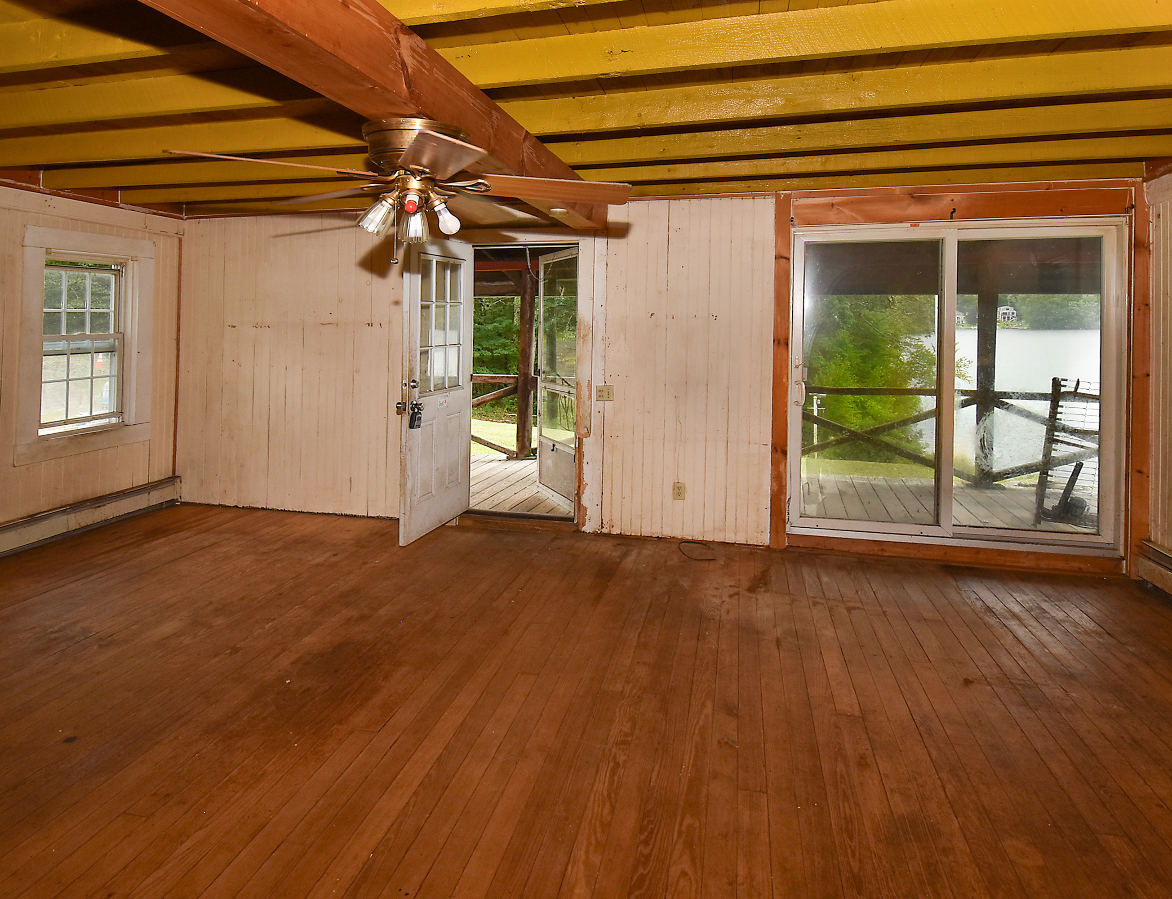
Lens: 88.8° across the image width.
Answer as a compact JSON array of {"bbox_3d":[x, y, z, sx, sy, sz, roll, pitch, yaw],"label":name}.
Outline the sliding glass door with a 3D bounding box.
[{"bbox_3d":[2.305,-0.417,3.807,1.920,2.050,0.110,3,7,12],"label":"sliding glass door"}]

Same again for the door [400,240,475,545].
[{"bbox_3d":[-1.019,-0.457,4.160,0.050,2.000,0.770,4,7,21],"label":"door"}]

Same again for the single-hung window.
[{"bbox_3d":[-3.674,-0.769,4.412,0.100,1.250,0.670,3,7,12],"label":"single-hung window"}]

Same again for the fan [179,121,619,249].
[{"bbox_3d":[-0.563,-0.852,1.960,1.340,0.420,1.340,3,7,12],"label":"fan"}]

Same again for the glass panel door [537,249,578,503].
[{"bbox_3d":[-0.229,-0.580,4.750,0.045,1.970,0.760,-2,7,-27],"label":"glass panel door"}]

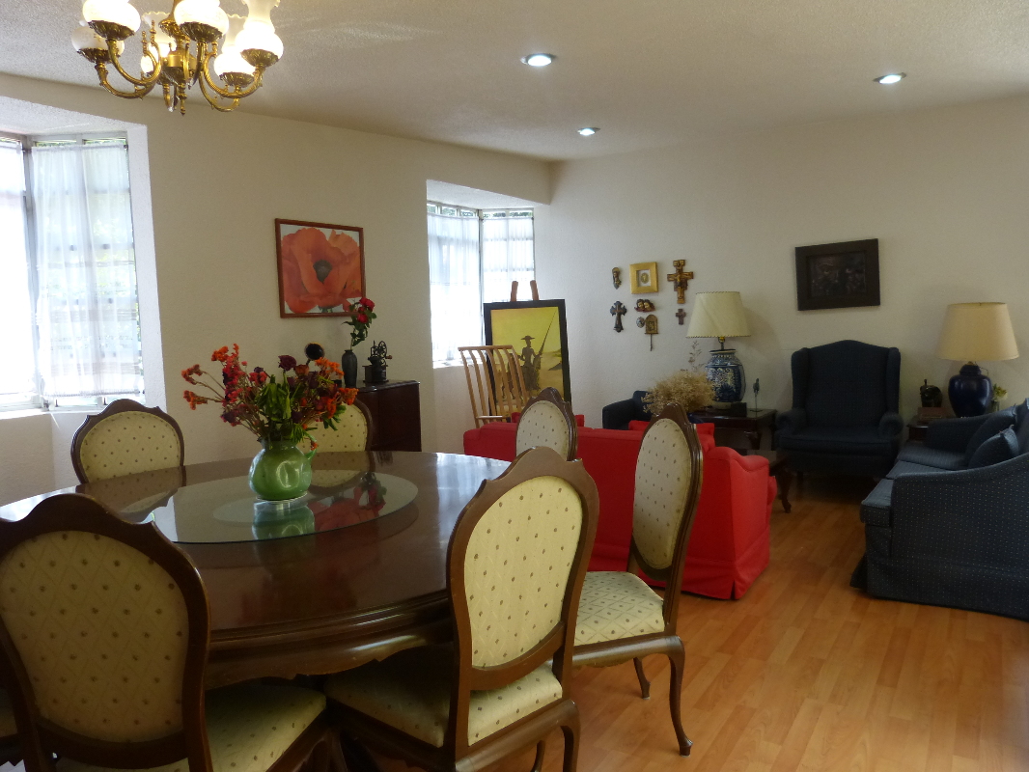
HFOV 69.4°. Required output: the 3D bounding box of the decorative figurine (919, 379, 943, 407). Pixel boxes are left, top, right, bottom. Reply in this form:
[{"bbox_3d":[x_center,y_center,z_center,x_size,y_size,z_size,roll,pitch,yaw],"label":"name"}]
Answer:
[{"bbox_3d":[2.867,0.051,5.099,0.137,0.190,0.090,-4,6,-21],"label":"decorative figurine"}]

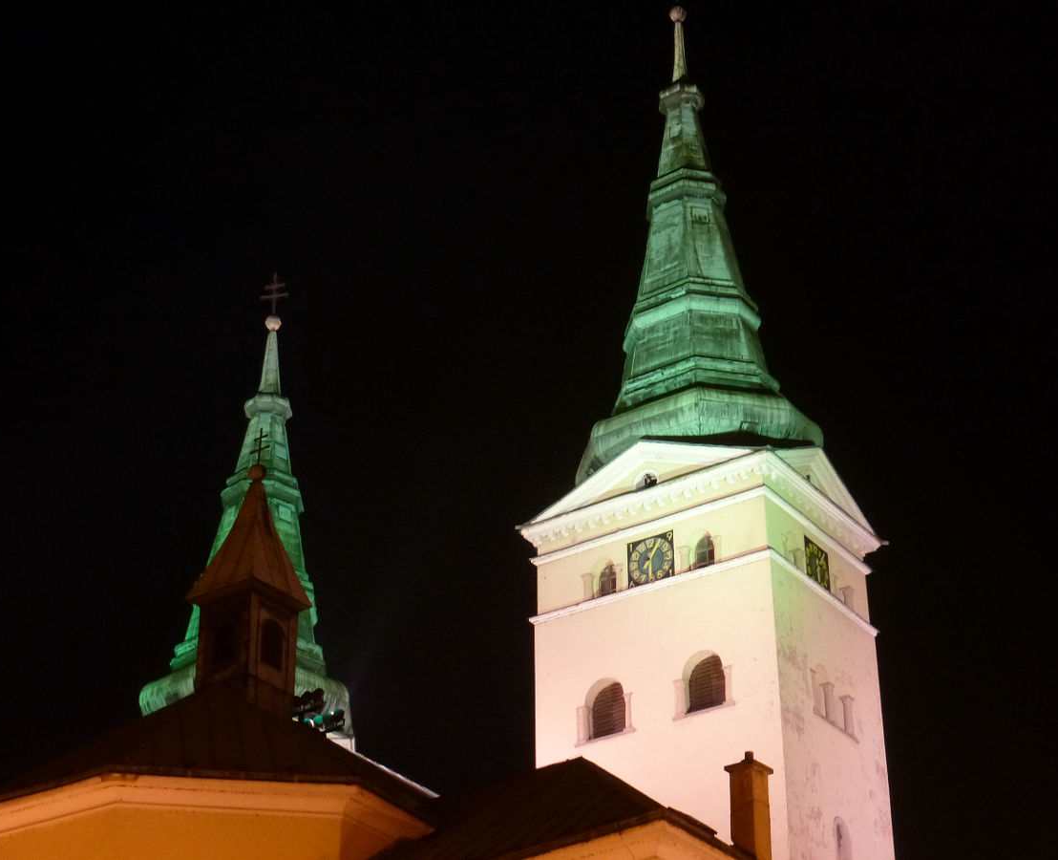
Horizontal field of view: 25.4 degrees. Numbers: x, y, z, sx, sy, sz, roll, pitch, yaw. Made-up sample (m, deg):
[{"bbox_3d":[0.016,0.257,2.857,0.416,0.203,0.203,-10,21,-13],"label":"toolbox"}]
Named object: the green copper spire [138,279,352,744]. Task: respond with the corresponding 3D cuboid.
[{"bbox_3d":[-7.854,1.848,68.935,5.700,15.160,5.700,-19,-34,29],"label":"green copper spire"}]

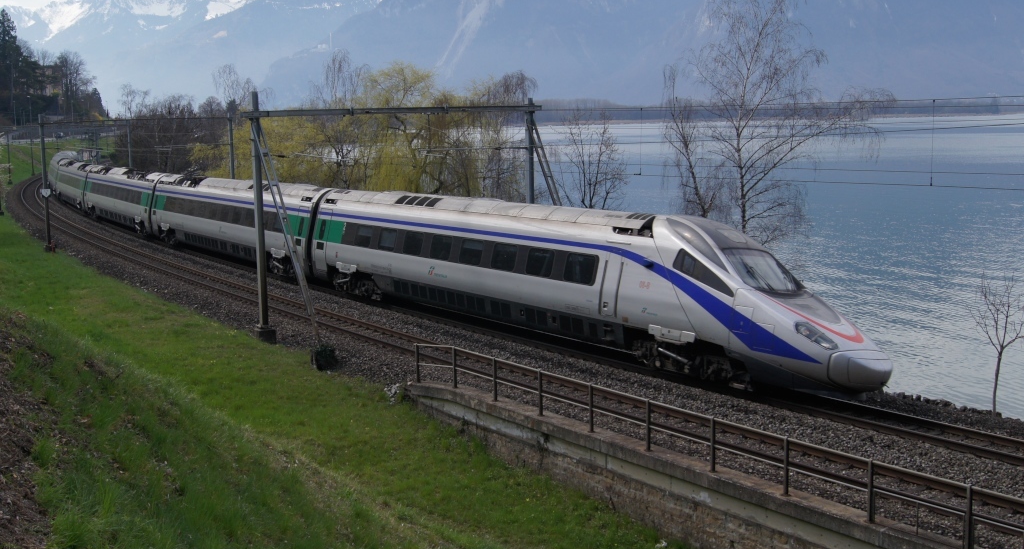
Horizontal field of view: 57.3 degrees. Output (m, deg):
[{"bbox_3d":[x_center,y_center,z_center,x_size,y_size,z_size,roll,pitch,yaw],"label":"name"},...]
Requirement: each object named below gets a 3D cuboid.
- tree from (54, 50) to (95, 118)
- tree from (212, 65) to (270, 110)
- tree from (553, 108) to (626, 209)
[{"bbox_3d":[-109.672,-47.338,235.169,10.020,17.200,10.020,-5,10,-24],"label":"tree"},{"bbox_3d":[-26.793,-13.307,94.030,6.330,15.140,6.040,-3,10,-15],"label":"tree"},{"bbox_3d":[4.351,-4.443,51.986,3.970,9.590,3.970,0,9,5],"label":"tree"}]

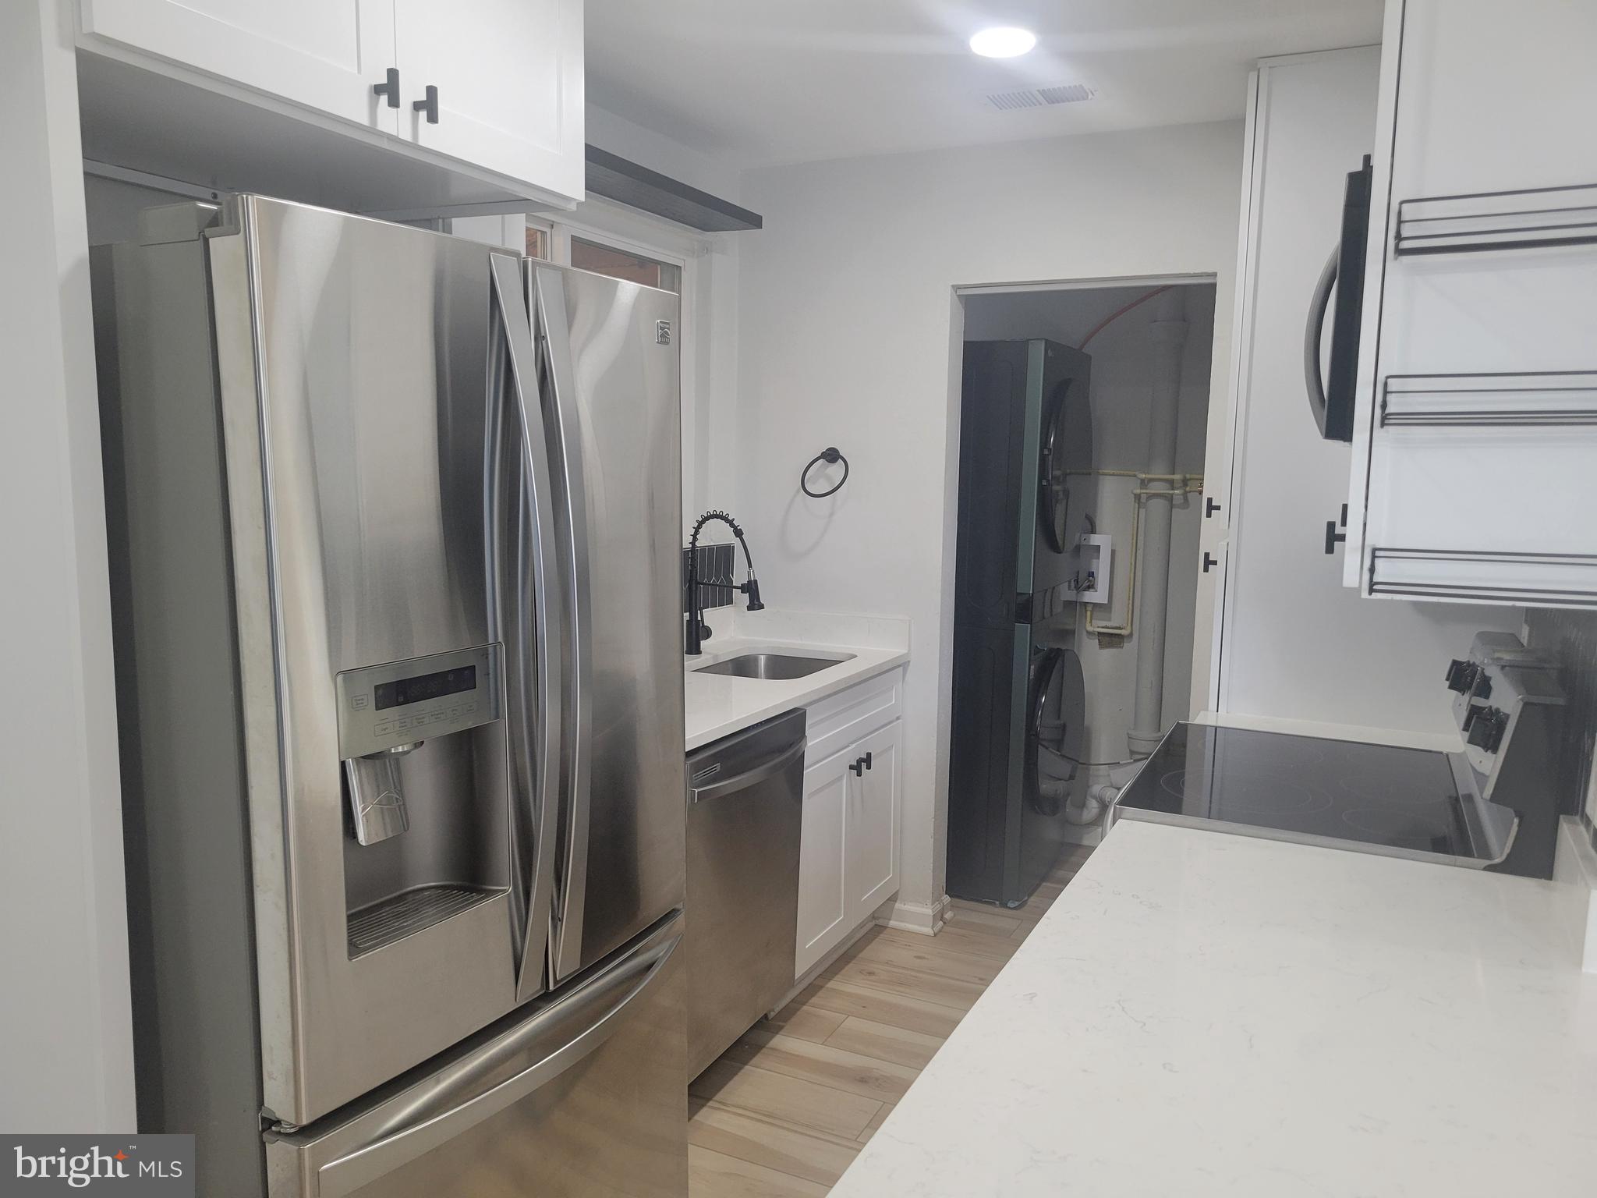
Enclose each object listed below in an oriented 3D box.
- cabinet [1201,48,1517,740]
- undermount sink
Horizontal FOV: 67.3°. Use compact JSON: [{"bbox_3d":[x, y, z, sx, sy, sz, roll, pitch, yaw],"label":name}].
[{"bbox_3d":[1.393,-0.032,2.992,0.630,2.425,0.505,4,7,25],"label":"cabinet"},{"bbox_3d":[-0.072,0.293,3.551,0.355,0.200,0.525,4,7,25],"label":"undermount sink"}]

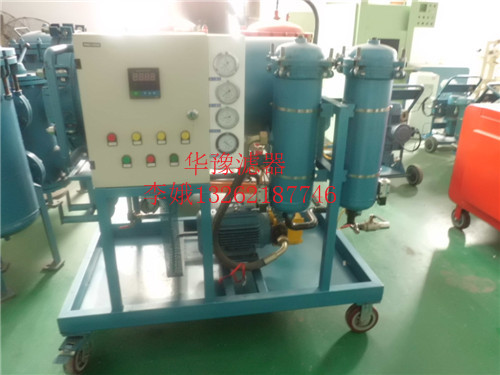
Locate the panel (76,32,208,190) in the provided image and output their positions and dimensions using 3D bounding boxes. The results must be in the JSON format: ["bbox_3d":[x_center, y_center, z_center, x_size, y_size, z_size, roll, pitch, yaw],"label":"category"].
[{"bbox_3d":[-0.357,-0.277,1.355,0.406,0.506,0.200,-3,22,-9],"label":"panel"}]

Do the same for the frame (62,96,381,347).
[{"bbox_3d":[-0.136,0.004,1.847,1.400,0.920,0.820,-3,22,-9],"label":"frame"}]

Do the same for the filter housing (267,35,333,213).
[{"bbox_3d":[0.182,-0.218,1.473,0.235,0.690,0.235,1,22,0],"label":"filter housing"}]

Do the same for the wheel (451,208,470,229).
[{"bbox_3d":[1.598,0.234,2.848,0.052,0.157,0.156,-1,21,-5],"label":"wheel"}]

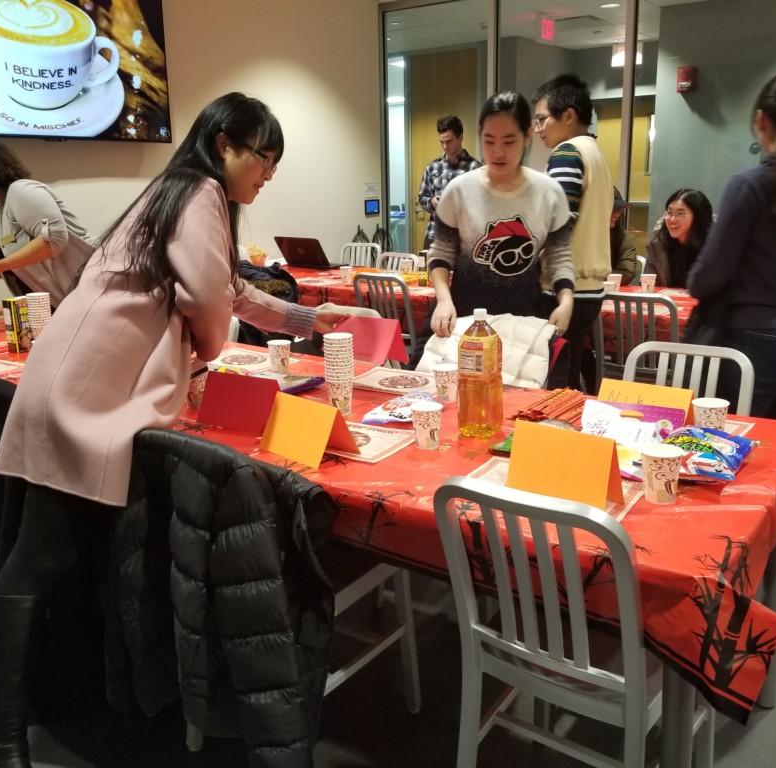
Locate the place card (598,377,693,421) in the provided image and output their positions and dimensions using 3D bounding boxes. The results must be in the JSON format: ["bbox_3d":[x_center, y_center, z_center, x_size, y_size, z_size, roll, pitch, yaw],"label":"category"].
[{"bbox_3d":[0.616,0.064,1.840,0.215,0.128,0.105,9,17,35],"label":"place card"}]

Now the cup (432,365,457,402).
[{"bbox_3d":[0.173,0.001,2.238,0.080,0.096,0.080,-1,14,0],"label":"cup"}]

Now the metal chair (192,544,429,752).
[{"bbox_3d":[-0.221,0.479,1.869,0.410,0.860,0.500,9,17,35],"label":"metal chair"}]

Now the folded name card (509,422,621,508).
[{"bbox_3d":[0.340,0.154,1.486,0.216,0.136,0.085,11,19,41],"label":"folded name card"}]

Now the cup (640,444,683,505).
[{"bbox_3d":[0.526,0.175,1.477,0.079,0.101,0.079,-1,14,0],"label":"cup"}]

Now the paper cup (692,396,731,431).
[{"bbox_3d":[0.742,0.093,1.777,0.079,0.101,0.079,-1,14,0],"label":"paper cup"}]

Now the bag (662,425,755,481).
[{"bbox_3d":[0.689,0.144,1.667,0.180,0.058,0.205,5,16,24],"label":"bag"}]

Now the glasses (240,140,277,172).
[{"bbox_3d":[-0.335,-0.555,1.820,0.140,0.045,0.140,30,22,10],"label":"glasses"}]

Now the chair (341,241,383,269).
[{"bbox_3d":[-0.333,-0.789,6.795,0.410,0.860,0.500,5,16,25],"label":"chair"}]

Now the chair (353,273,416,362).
[{"bbox_3d":[0.081,-0.297,4.952,0.410,0.860,0.500,7,16,31],"label":"chair"}]

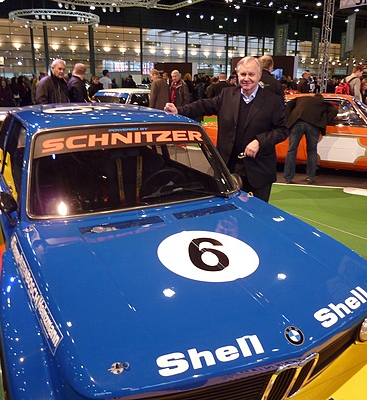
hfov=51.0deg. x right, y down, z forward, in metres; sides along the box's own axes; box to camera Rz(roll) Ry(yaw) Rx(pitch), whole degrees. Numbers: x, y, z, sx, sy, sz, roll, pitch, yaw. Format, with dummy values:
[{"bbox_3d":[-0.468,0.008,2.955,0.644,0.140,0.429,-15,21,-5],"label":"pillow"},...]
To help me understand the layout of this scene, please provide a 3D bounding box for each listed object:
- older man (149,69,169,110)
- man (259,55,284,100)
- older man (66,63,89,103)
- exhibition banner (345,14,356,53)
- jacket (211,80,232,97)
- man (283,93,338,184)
[{"bbox_3d":[-0.453,-1.528,7.271,0.300,1.750,0.480,14,22,38],"label":"older man"},{"bbox_3d":[1.055,-0.791,4.777,0.520,1.810,0.320,12,20,33],"label":"man"},{"bbox_3d":[-1.527,-1.011,5.547,0.320,1.770,0.500,-14,22,-38],"label":"older man"},{"bbox_3d":[12.841,-12.795,29.550,0.050,2.500,1.050,-3,17,-10],"label":"exhibition banner"},{"bbox_3d":[0.914,-2.326,8.909,0.500,0.780,0.300,2,17,6],"label":"jacket"},{"bbox_3d":[2.022,-0.985,6.130,0.750,1.380,0.750,5,18,16],"label":"man"}]

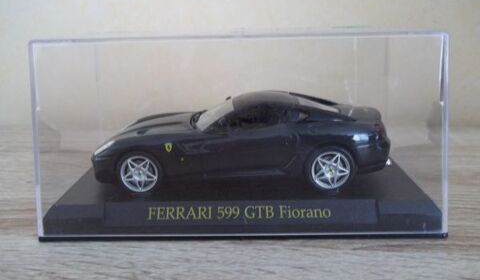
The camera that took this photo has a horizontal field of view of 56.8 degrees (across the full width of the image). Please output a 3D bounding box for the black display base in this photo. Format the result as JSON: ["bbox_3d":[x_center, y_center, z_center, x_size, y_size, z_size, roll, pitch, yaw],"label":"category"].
[{"bbox_3d":[0.001,0.018,0.165,0.124,0.009,0.064,-1,15,1],"label":"black display base"}]

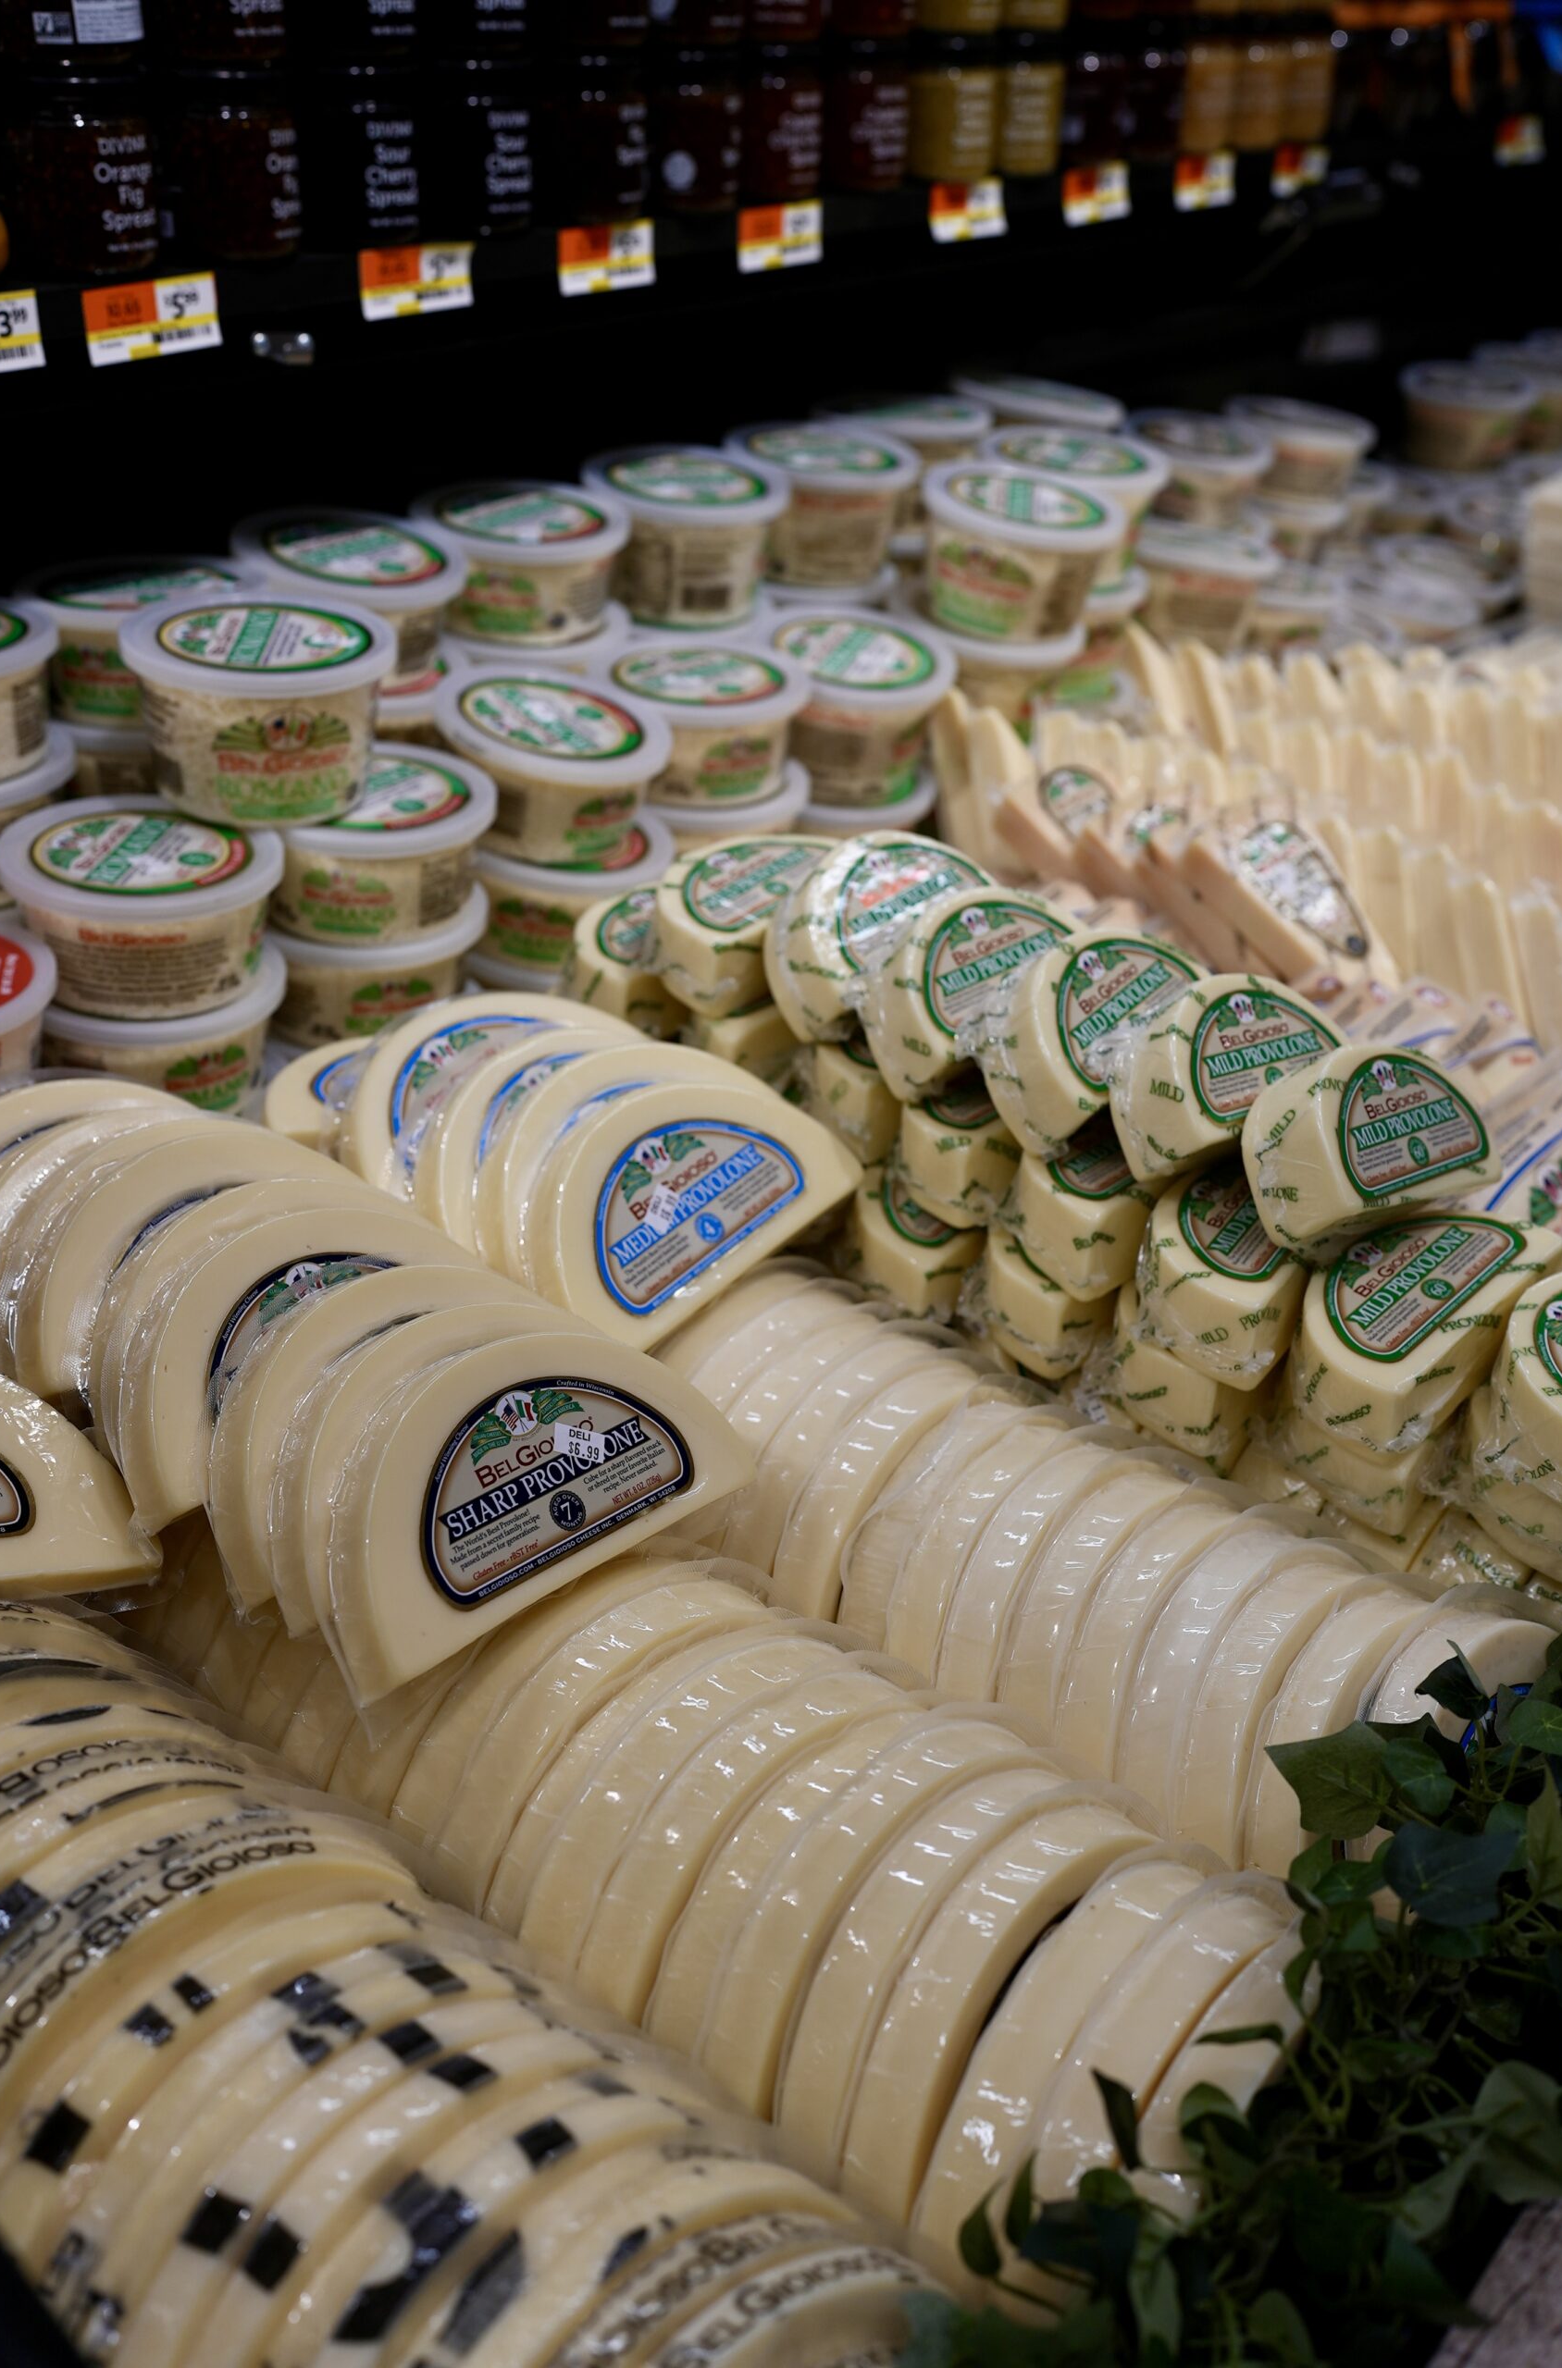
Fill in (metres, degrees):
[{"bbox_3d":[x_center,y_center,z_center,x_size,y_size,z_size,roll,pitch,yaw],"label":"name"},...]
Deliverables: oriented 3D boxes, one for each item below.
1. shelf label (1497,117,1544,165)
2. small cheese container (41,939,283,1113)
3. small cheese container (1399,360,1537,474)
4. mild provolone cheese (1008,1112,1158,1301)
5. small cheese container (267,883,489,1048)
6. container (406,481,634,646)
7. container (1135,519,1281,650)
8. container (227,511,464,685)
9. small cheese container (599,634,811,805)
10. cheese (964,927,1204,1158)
[{"bbox_3d":[0.539,-0.760,1.680,0.003,0.031,0.064,19,34,40],"label":"shelf label"},{"bbox_3d":[-0.276,-0.071,1.015,0.115,0.059,0.115,6,31,0],"label":"small cheese container"},{"bbox_3d":[0.617,-0.694,2.091,0.115,0.073,0.115,6,32,0],"label":"small cheese container"},{"bbox_3d":[0.136,-0.001,0.926,0.109,0.038,0.068,-25,41,-34],"label":"mild provolone cheese"},{"bbox_3d":[-0.190,-0.102,1.038,0.117,0.056,0.117,4,30,0],"label":"small cheese container"},{"bbox_3d":[-0.140,-0.330,1.232,0.117,0.058,0.117,3,32,-2],"label":"container"},{"bbox_3d":[0.295,-0.427,1.654,0.117,0.058,0.117,6,33,-4],"label":"container"},{"bbox_3d":[-0.214,-0.288,1.145,0.117,0.056,0.117,9,31,0],"label":"container"},{"bbox_3d":[-0.041,-0.255,1.283,0.115,0.059,0.115,4,31,0],"label":"small cheese container"},{"bbox_3d":[0.120,-0.059,0.870,0.060,0.041,0.103,51,50,1],"label":"cheese"}]

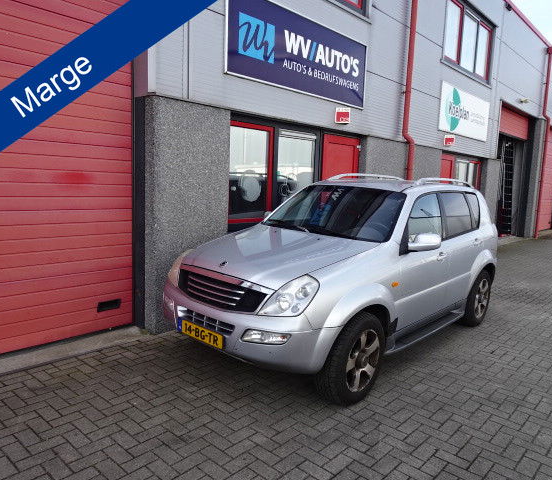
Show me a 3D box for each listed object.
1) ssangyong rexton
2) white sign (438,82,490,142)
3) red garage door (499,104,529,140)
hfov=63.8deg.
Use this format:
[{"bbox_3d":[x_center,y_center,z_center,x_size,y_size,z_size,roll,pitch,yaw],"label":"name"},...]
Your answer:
[{"bbox_3d":[1.045,0.195,4.975,1.900,1.800,4.720,8,10,41],"label":"ssangyong rexton"},{"bbox_3d":[4.513,-2.974,10.553,0.070,1.010,3.040,9,10,42],"label":"white sign"},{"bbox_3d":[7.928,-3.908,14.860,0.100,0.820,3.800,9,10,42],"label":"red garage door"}]

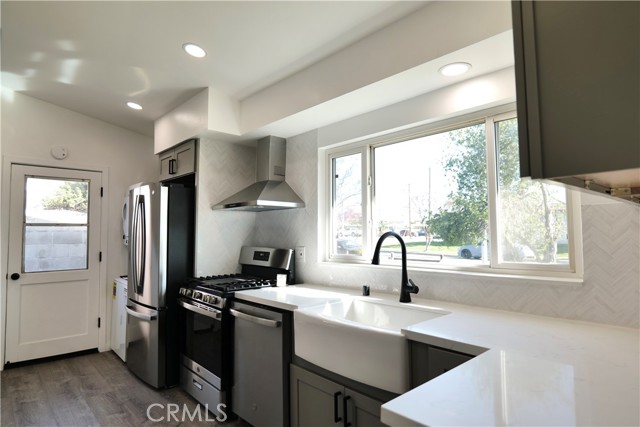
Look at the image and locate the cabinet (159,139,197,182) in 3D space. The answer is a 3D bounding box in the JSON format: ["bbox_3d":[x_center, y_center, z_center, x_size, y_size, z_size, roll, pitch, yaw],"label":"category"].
[{"bbox_3d":[-1.224,-0.498,3.809,0.620,0.300,0.920,3,-5,-43],"label":"cabinet"}]

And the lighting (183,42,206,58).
[{"bbox_3d":[-0.917,-1.179,2.592,0.175,0.030,0.175,18,-15,-41],"label":"lighting"}]

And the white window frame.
[{"bbox_3d":[0.634,-0.098,2.333,0.100,0.915,1.750,3,-5,-43],"label":"white window frame"}]

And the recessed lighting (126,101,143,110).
[{"bbox_3d":[-1.921,-1.105,3.679,0.170,0.030,0.170,18,-15,-41],"label":"recessed lighting"}]

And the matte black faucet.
[{"bbox_3d":[0.441,0.318,2.086,0.285,0.430,0.120,2,-4,-33],"label":"matte black faucet"}]

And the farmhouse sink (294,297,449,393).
[{"bbox_3d":[0.291,0.669,1.928,0.510,0.255,0.765,3,-5,-43],"label":"farmhouse sink"}]

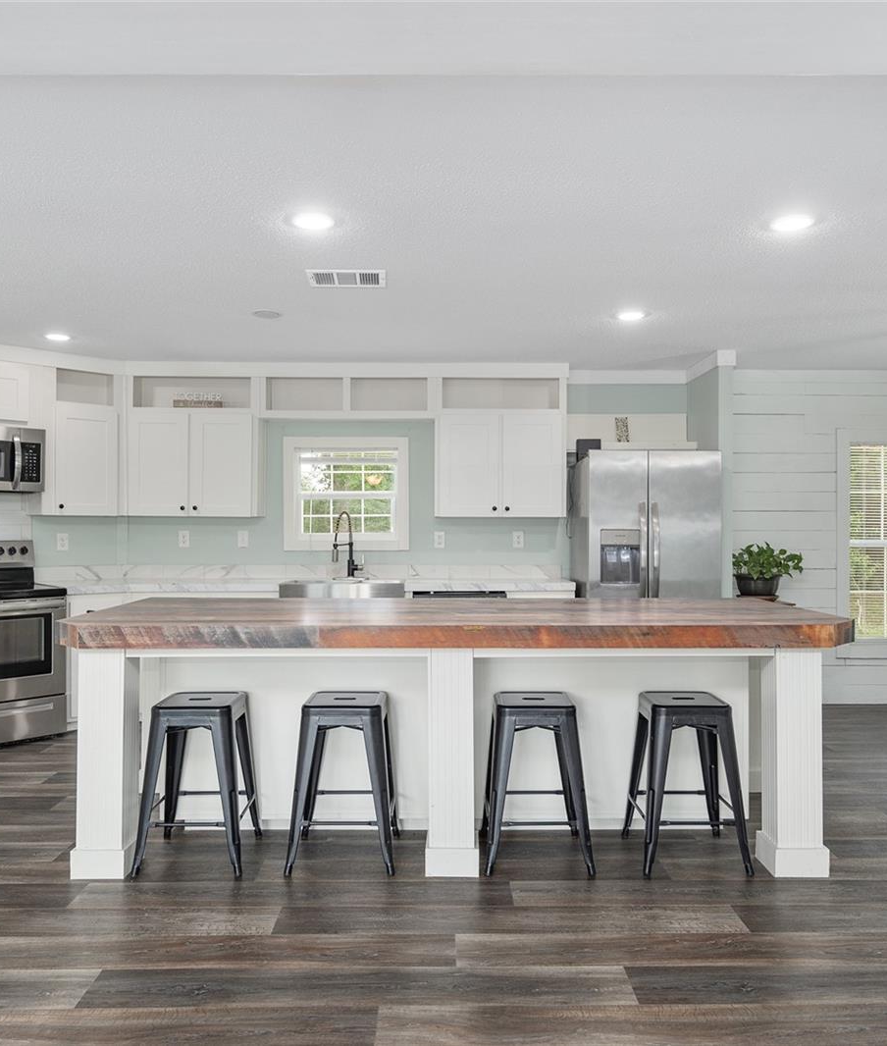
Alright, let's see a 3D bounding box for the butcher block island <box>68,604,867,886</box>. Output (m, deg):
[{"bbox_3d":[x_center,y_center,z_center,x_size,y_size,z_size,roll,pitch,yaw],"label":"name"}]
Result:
[{"bbox_3d":[0.065,0.858,3.673,3.130,0.945,1.160,0,0,0],"label":"butcher block island"}]

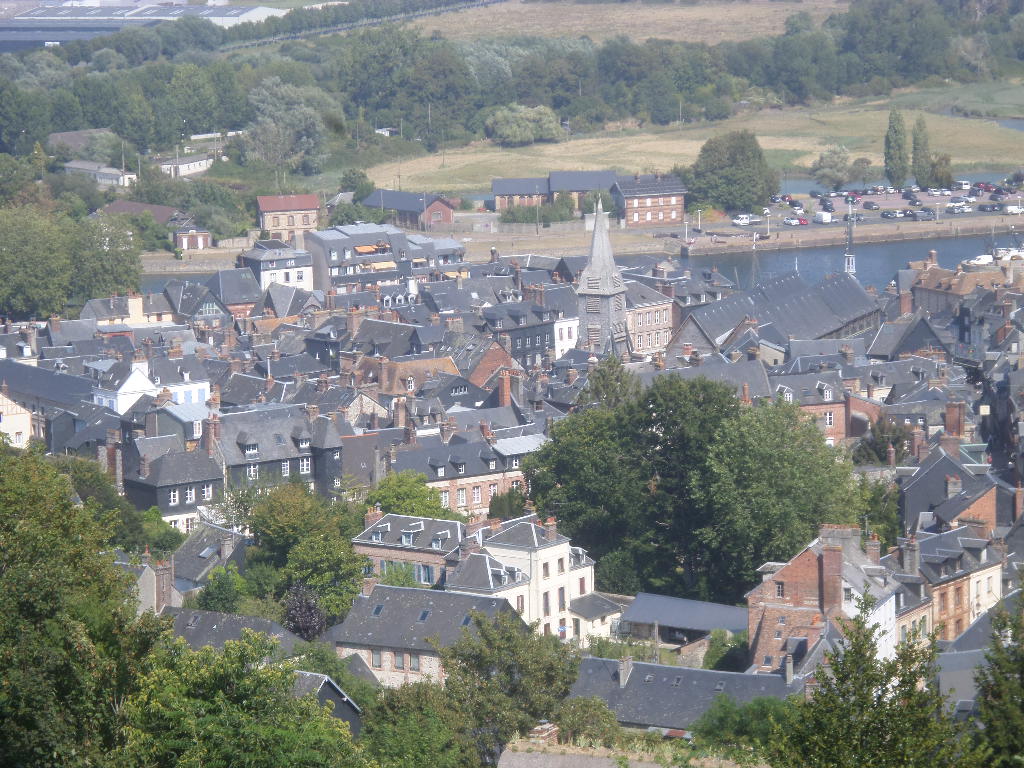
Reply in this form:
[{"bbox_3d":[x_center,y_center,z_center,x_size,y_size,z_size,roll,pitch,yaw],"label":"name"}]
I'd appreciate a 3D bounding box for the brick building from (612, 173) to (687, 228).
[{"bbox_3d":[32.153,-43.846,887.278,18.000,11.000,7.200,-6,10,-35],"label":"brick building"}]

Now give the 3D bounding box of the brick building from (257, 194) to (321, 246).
[{"bbox_3d":[-51.604,-37.312,841.250,13.600,10.600,6.800,-4,9,-26],"label":"brick building"}]

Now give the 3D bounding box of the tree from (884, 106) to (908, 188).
[{"bbox_3d":[98.264,-59.981,945.000,5.700,20.900,5.600,-1,8,0],"label":"tree"}]

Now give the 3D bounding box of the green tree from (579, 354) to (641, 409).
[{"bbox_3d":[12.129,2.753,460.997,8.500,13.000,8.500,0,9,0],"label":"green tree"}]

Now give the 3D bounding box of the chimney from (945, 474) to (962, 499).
[{"bbox_3d":[48.411,11.281,405.000,1.600,2.650,0.800,-1,8,-6],"label":"chimney"}]

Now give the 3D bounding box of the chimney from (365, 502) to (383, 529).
[{"bbox_3d":[-14.385,13.704,386.207,2.000,2.700,0.800,5,10,32],"label":"chimney"}]

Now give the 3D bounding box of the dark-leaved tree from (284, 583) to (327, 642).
[{"bbox_3d":[-20.595,22.778,367.000,4.300,6.400,4.200,-1,8,0],"label":"dark-leaved tree"}]

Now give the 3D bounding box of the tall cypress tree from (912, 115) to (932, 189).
[{"bbox_3d":[104.781,-59.291,945.000,4.600,19.800,4.600,-1,8,0],"label":"tall cypress tree"}]

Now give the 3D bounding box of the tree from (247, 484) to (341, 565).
[{"bbox_3d":[-23.636,15.956,400.000,9.900,10.016,9.900,0,8,0],"label":"tree"}]

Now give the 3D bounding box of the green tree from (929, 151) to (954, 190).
[{"bbox_3d":[109.637,-54.307,945.000,6.600,9.800,6.400,-1,8,0],"label":"green tree"}]

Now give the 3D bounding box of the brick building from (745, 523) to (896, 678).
[{"bbox_3d":[29.082,21.139,345.005,12.800,15.000,7.000,4,9,28],"label":"brick building"}]

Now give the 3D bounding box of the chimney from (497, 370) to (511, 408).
[{"bbox_3d":[-0.953,0.656,470.368,1.000,4.800,1.200,-6,11,-34],"label":"chimney"}]

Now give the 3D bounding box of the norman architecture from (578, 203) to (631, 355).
[{"bbox_3d":[14.303,-16.397,579.956,6.400,25.500,6.400,5,10,28],"label":"norman architecture"}]

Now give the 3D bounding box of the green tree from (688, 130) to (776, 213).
[{"bbox_3d":[49.000,-47.432,819.342,19.500,17.500,18.500,0,9,0],"label":"green tree"}]

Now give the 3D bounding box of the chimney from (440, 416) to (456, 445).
[{"bbox_3d":[-7.539,5.439,439.245,1.300,3.200,1.400,-5,10,-32],"label":"chimney"}]

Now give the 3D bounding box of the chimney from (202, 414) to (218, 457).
[{"bbox_3d":[-33.445,5.668,415.000,0.800,4.900,1.400,-6,9,-33],"label":"chimney"}]

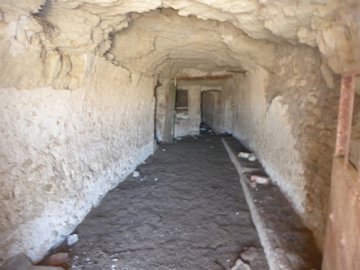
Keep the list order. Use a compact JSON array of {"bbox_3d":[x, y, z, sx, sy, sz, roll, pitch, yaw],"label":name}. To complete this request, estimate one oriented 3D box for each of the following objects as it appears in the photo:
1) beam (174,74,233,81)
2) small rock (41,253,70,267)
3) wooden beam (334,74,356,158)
[{"bbox_3d":[0.989,-2.417,10.500,2.442,0.170,0.170,-2,7,0],"label":"beam"},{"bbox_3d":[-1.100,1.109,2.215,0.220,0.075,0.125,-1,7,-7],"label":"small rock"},{"bbox_3d":[1.227,-0.137,1.850,0.090,0.640,0.070,2,7,14],"label":"wooden beam"}]

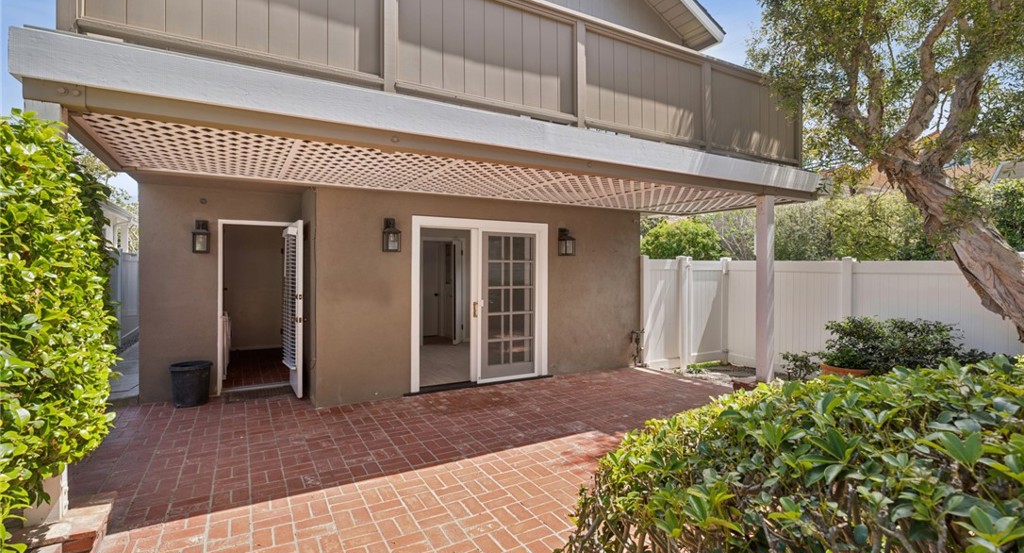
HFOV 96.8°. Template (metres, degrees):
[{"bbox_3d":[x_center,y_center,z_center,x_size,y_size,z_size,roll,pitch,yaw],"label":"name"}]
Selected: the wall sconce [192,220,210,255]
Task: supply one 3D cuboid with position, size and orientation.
[{"bbox_3d":[-3.648,-0.465,5.337,0.175,0.405,0.205,0,0,-27],"label":"wall sconce"}]

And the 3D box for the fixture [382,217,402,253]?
[{"bbox_3d":[-1.386,-0.481,5.249,0.175,0.405,0.205,0,0,-27],"label":"fixture"}]

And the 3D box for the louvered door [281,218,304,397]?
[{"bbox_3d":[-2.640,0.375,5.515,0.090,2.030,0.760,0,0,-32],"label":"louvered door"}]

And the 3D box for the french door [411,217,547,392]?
[{"bbox_3d":[-0.370,0.335,5.930,1.930,2.130,0.120,0,0,-27],"label":"french door"}]

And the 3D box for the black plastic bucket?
[{"bbox_3d":[-3.600,1.210,5.110,0.405,0.450,0.405,0,0,-27],"label":"black plastic bucket"}]

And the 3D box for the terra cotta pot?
[{"bbox_3d":[3.860,1.225,5.200,0.550,0.420,0.550,0,0,0],"label":"terra cotta pot"}]

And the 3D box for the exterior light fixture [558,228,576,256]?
[{"bbox_3d":[0.761,-0.483,6.362,0.175,0.405,0.205,0,0,-27],"label":"exterior light fixture"}]

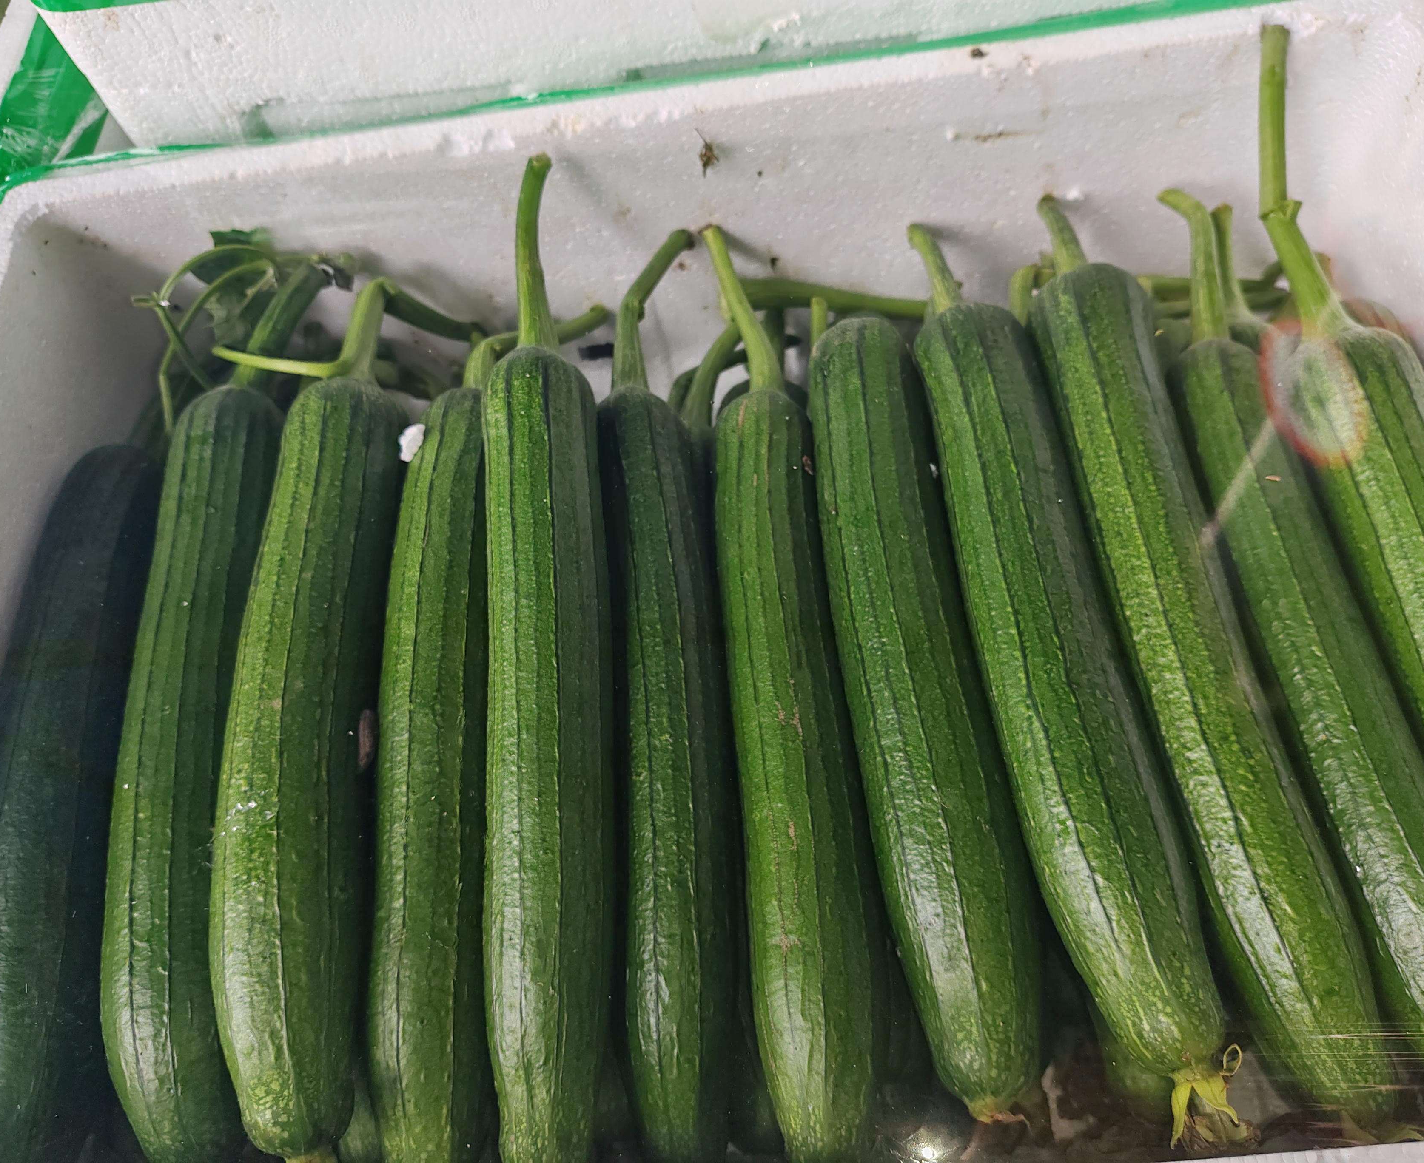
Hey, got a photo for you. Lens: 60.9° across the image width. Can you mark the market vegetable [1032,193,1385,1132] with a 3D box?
[{"bbox_3d":[0.172,-0.006,0.453,0.051,0.049,0.385,-8,60,5],"label":"market vegetable"}]

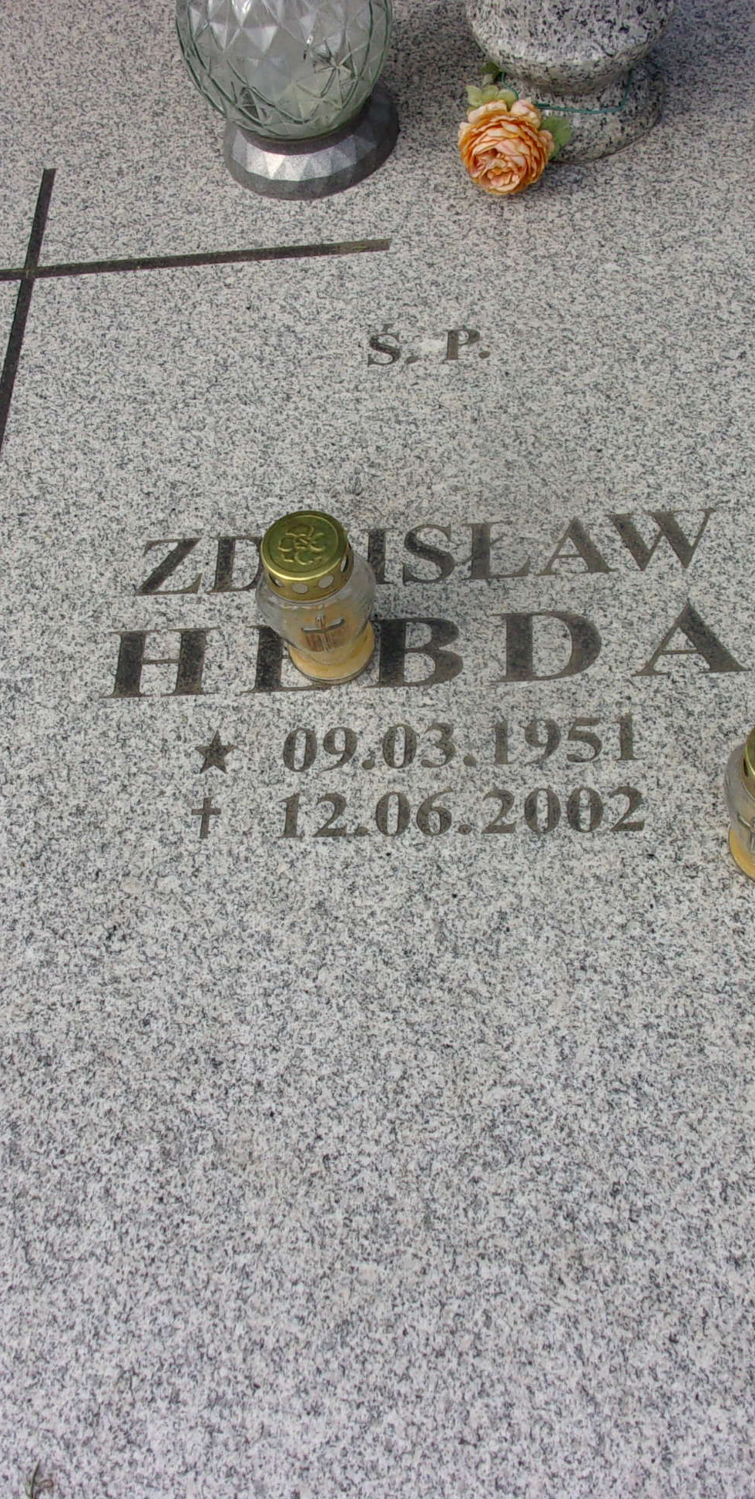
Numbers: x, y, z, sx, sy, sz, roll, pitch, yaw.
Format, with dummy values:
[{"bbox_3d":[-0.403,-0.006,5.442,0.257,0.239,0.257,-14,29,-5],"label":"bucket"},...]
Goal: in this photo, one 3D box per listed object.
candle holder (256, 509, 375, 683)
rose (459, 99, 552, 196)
[{"bbox_3d":[-0.040,-0.103,1.097,0.077,0.119,0.077,-12,60,3],"label":"candle holder"},{"bbox_3d":[0.104,-0.490,1.318,0.077,0.074,0.057,1,37,11],"label":"rose"}]

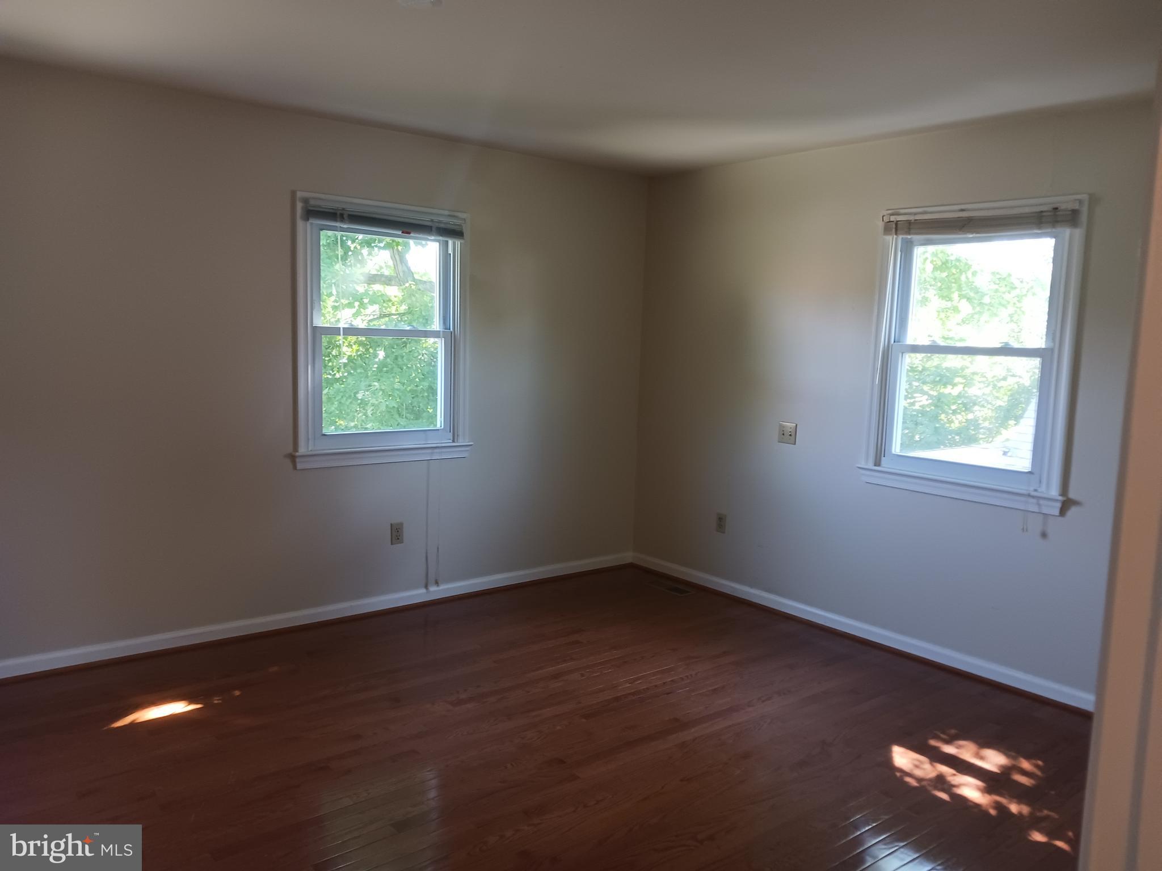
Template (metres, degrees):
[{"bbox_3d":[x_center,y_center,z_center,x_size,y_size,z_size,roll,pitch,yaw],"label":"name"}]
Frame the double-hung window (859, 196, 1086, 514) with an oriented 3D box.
[{"bbox_3d":[1.681,-0.358,3.950,0.110,1.273,0.930,-3,8,-39],"label":"double-hung window"}]

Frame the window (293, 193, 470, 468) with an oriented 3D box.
[{"bbox_3d":[-0.962,-0.497,4.497,0.943,1.273,0.110,-3,8,-39],"label":"window"}]

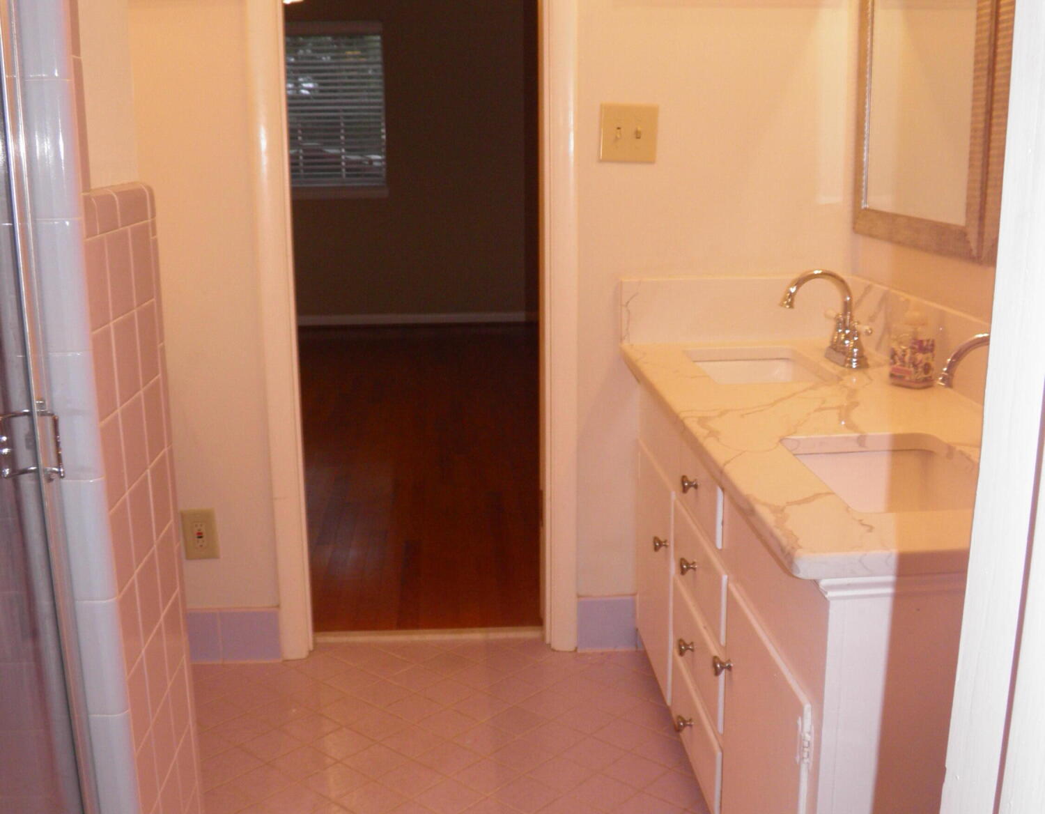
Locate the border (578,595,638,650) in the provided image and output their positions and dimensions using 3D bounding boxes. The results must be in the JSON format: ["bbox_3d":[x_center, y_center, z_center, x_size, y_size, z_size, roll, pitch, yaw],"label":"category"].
[{"bbox_3d":[0.224,0.573,2.963,0.164,0.149,0.013,-1,13,-3],"label":"border"}]

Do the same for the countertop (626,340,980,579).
[{"bbox_3d":[0.576,0.024,2.090,0.585,0.036,1.505,-1,13,-3],"label":"countertop"}]

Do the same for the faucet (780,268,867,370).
[{"bbox_3d":[0.671,-0.205,2.544,0.195,0.214,0.220,-1,13,-3],"label":"faucet"}]

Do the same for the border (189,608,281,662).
[{"bbox_3d":[-0.749,0.596,2.917,0.247,0.146,0.013,-1,13,-3],"label":"border"}]

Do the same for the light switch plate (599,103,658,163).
[{"bbox_3d":[0.254,-0.653,2.692,0.137,0.132,0.014,-1,13,-3],"label":"light switch plate"}]

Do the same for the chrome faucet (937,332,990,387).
[{"bbox_3d":[0.717,-0.013,1.681,0.195,0.214,0.220,-1,13,-3],"label":"chrome faucet"}]

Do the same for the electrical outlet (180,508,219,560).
[{"bbox_3d":[-0.816,0.323,2.855,0.082,0.131,0.010,-1,13,-3],"label":"electrical outlet"}]

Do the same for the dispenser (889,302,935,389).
[{"bbox_3d":[0.795,-0.128,2.296,0.057,0.168,0.076,-9,15,-32],"label":"dispenser"}]

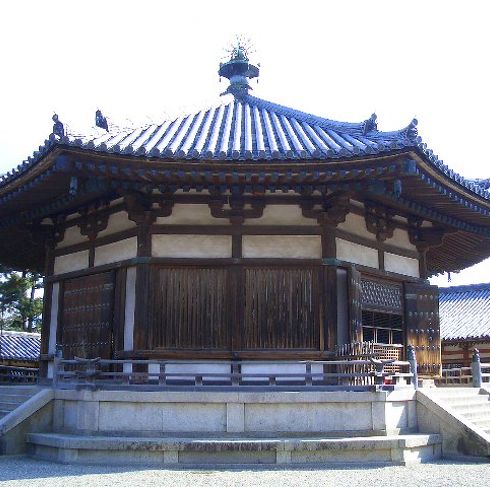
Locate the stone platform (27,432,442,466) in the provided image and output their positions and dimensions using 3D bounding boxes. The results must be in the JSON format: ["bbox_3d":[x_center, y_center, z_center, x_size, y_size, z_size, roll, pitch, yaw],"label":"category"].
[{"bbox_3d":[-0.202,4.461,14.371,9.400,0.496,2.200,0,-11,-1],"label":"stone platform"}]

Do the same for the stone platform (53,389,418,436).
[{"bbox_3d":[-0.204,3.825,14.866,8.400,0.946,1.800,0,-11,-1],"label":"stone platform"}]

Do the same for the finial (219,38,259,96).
[{"bbox_3d":[-0.218,-6.421,23.894,1.420,2.372,1.420,0,-11,-1],"label":"finial"}]

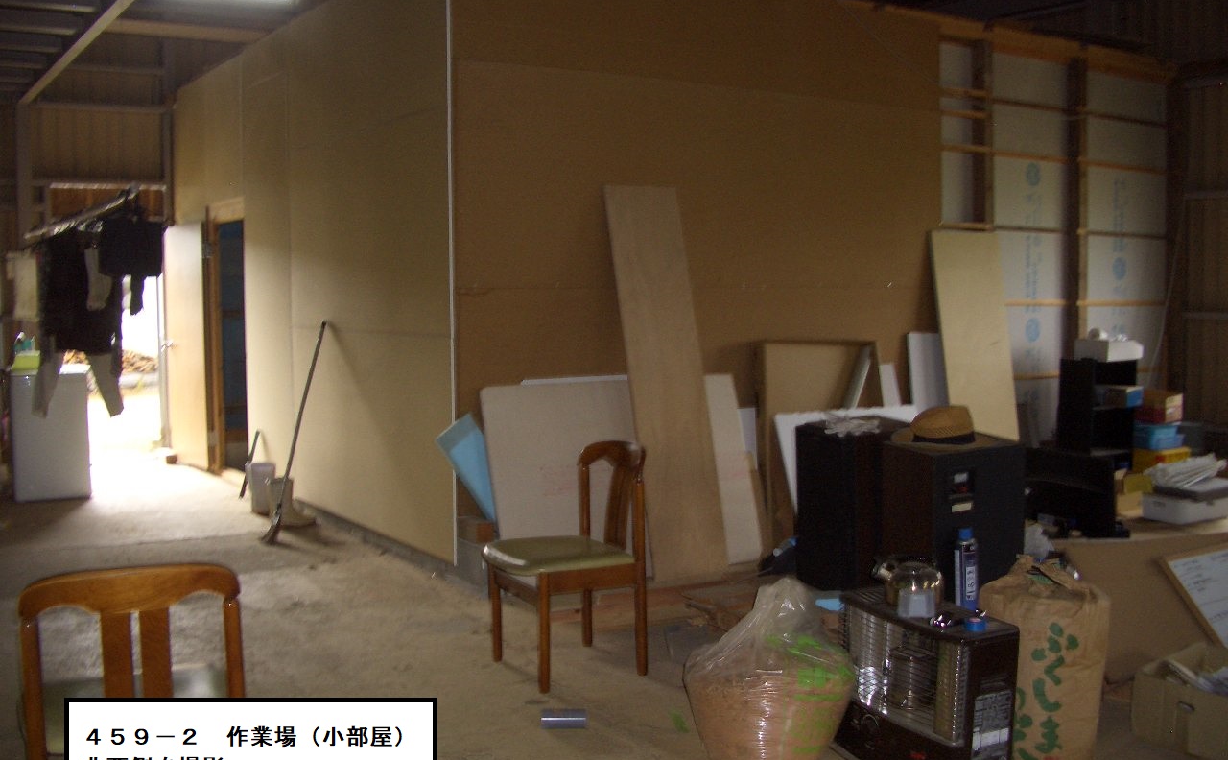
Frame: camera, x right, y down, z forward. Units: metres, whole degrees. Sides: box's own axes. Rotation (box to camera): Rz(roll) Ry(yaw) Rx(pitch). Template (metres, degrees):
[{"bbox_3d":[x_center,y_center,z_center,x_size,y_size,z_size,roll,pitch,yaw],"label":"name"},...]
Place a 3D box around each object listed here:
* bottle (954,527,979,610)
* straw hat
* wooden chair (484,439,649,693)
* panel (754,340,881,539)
[{"bbox_3d":[1.044,0.567,3.680,0.067,0.275,0.067,-2,4,-29],"label":"bottle"},{"bbox_3d":[1.331,0.193,5.000,0.410,0.145,0.360,1,4,15],"label":"straw hat"},{"bbox_3d":[-0.180,0.658,4.572,0.460,0.810,0.460,-2,4,-30],"label":"wooden chair"},{"bbox_3d":[1.223,0.340,7.093,0.903,1.131,0.050,-2,-4,-33],"label":"panel"}]

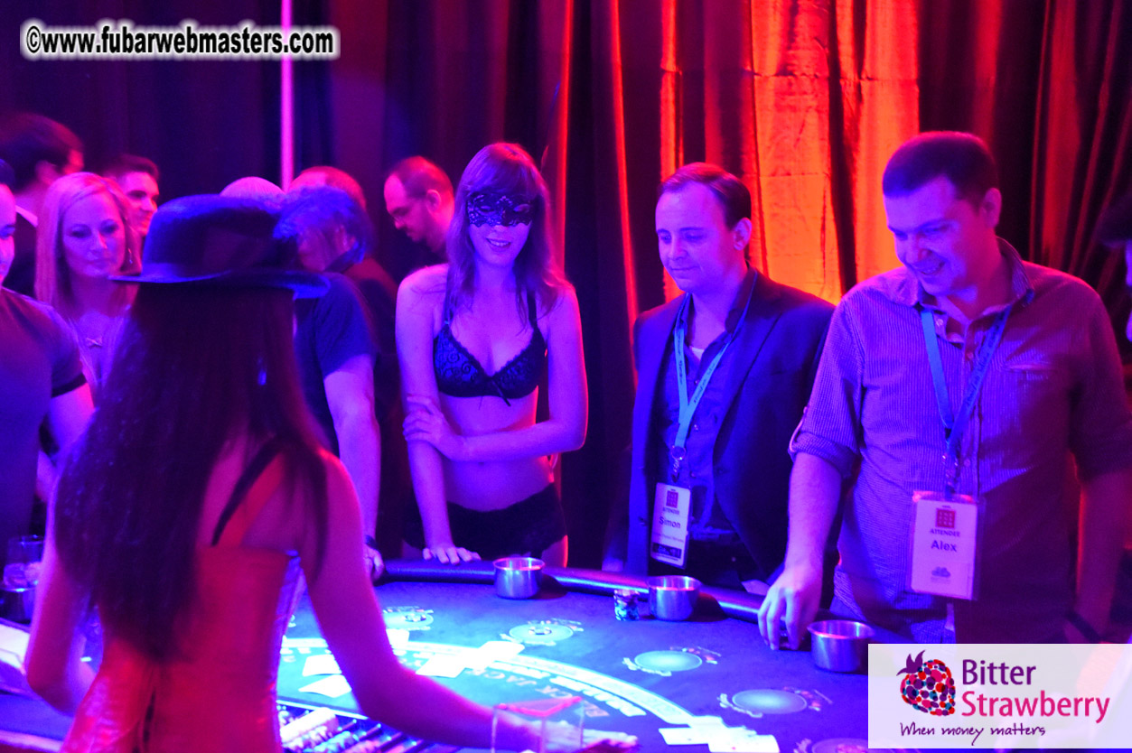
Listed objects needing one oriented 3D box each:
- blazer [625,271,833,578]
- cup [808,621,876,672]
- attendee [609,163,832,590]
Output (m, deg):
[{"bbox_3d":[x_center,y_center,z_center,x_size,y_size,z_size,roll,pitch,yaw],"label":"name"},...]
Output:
[{"bbox_3d":[0.320,0.150,2.947,0.490,0.700,0.290,5,8,36],"label":"blazer"},{"bbox_3d":[0.430,0.422,2.365,0.103,0.058,0.103,1,7,0],"label":"cup"},{"bbox_3d":[0.313,0.459,2.978,0.520,1.740,0.340,5,8,36],"label":"attendee"}]

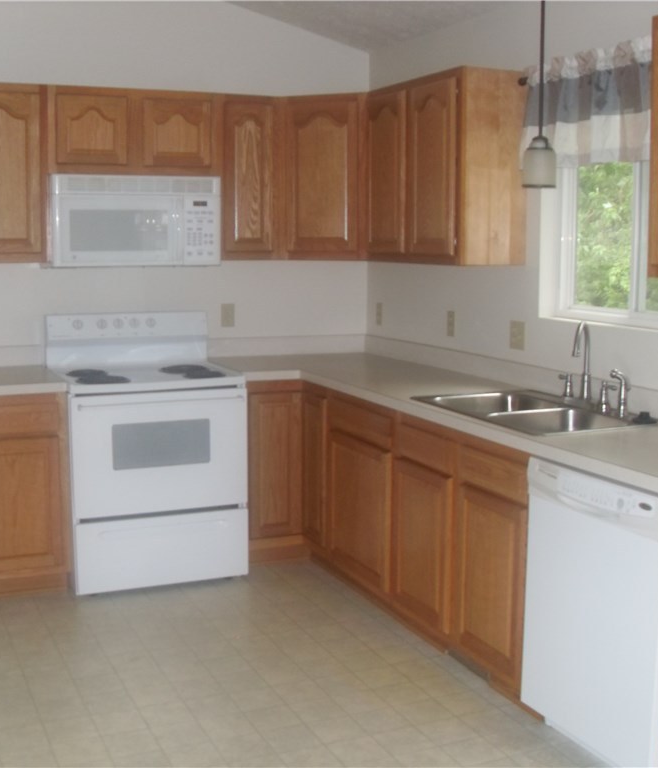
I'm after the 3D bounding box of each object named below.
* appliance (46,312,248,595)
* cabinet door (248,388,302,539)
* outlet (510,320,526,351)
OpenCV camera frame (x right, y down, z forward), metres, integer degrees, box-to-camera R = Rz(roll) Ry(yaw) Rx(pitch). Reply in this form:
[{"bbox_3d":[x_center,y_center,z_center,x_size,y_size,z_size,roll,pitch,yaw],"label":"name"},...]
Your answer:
[{"bbox_3d":[-0.833,0.272,4.517,0.762,1.148,0.680,-3,9,-24],"label":"appliance"},{"bbox_3d":[-0.245,0.362,4.511,0.257,0.660,0.022,-3,9,-24],"label":"cabinet door"},{"bbox_3d":[0.760,-0.195,4.059,0.010,0.115,0.110,-3,9,-24],"label":"outlet"}]

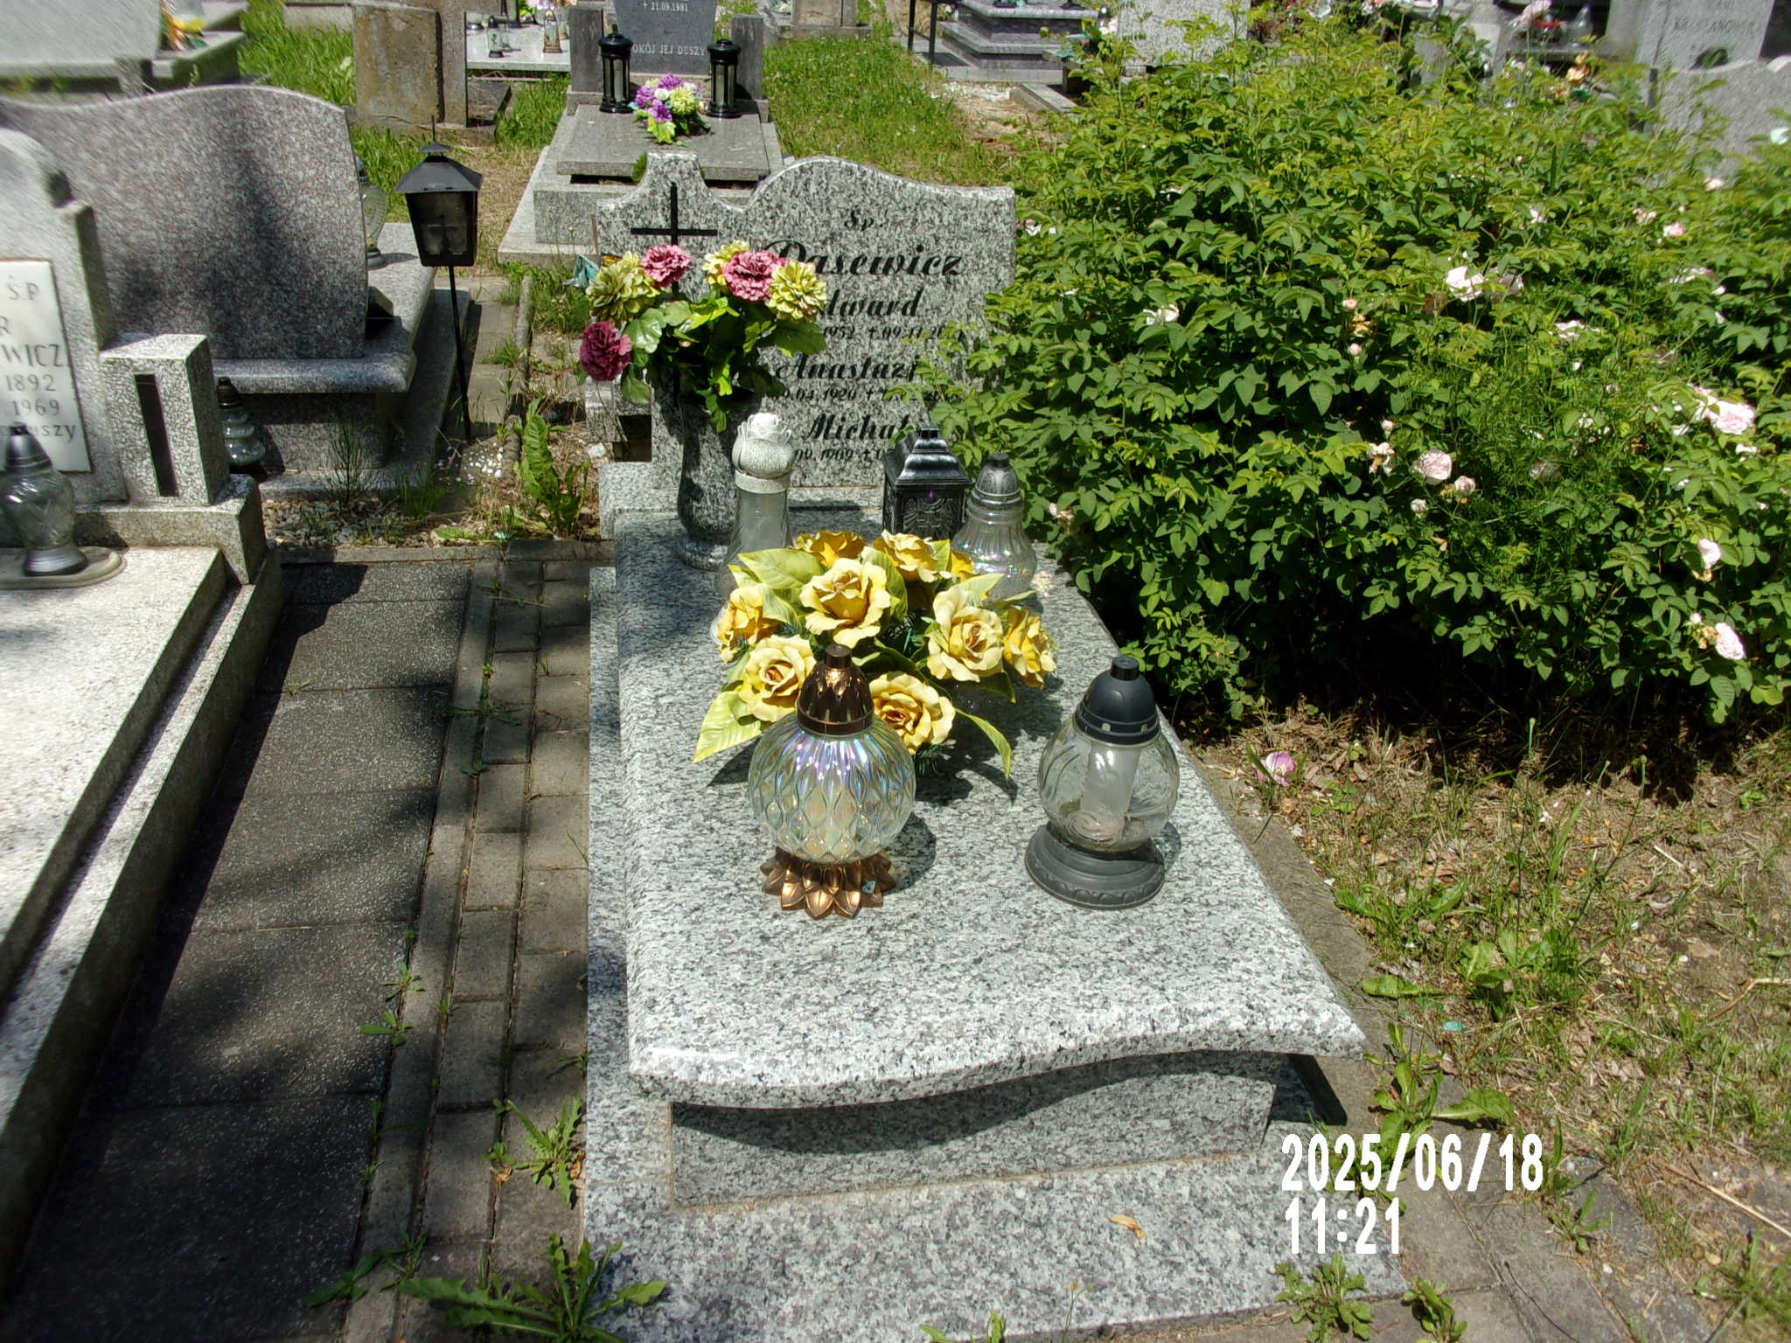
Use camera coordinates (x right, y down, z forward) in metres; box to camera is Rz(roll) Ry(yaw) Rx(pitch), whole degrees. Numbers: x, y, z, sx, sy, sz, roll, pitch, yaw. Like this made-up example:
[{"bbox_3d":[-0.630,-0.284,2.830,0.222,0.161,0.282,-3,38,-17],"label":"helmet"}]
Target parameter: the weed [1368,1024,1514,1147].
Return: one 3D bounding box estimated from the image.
[{"bbox_3d":[0.708,0.543,1.933,0.200,0.090,0.200,-2,30,-10],"label":"weed"}]

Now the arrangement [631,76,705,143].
[{"bbox_3d":[-0.975,-2.418,6.195,0.310,0.240,0.300,-2,31,-11],"label":"arrangement"}]

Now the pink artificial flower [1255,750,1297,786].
[{"bbox_3d":[0.693,0.169,2.623,0.078,0.055,0.060,-14,34,-29],"label":"pink artificial flower"}]

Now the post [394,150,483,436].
[{"bbox_3d":[-1.104,-0.921,3.608,0.195,0.770,0.195,-2,31,-11],"label":"post"}]

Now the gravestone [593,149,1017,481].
[{"bbox_3d":[-0.174,-0.690,2.902,0.809,0.661,0.080,-2,31,-10],"label":"gravestone"}]

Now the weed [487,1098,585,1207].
[{"bbox_3d":[-0.445,0.592,1.813,0.120,0.065,0.150,-2,31,-11],"label":"weed"}]

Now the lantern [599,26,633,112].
[{"bbox_3d":[-1.280,-2.765,6.634,0.150,0.350,0.150,-2,31,-11],"label":"lantern"}]

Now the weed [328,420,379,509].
[{"bbox_3d":[-1.274,-0.497,3.398,0.120,0.210,0.120,-2,30,-10],"label":"weed"}]

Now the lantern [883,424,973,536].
[{"bbox_3d":[0.051,-0.321,2.578,0.132,0.255,0.138,-2,31,-11],"label":"lantern"}]

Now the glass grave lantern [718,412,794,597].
[{"bbox_3d":[-0.212,-0.227,2.267,0.155,0.370,0.155,-2,31,-11],"label":"glass grave lantern"}]

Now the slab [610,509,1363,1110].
[{"bbox_3d":[0.010,0.070,2.203,0.842,0.057,1.465,-2,31,-11],"label":"slab"}]

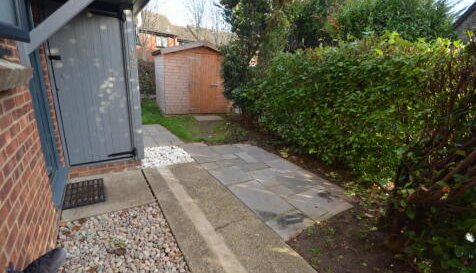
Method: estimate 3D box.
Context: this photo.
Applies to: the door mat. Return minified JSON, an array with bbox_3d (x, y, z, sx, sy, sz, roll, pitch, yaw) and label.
[{"bbox_3d":[-1.884,0.684,2.444,0.380,0.020,0.610,-7,19,-35],"label":"door mat"}]

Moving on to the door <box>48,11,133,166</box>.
[{"bbox_3d":[-1.912,-0.593,2.650,0.770,1.980,0.050,-7,19,-35],"label":"door"}]

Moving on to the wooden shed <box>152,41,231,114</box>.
[{"bbox_3d":[-1.495,-1.932,6.654,2.200,2.120,1.650,-5,18,-31],"label":"wooden shed"}]

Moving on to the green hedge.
[{"bbox_3d":[1.559,-0.626,3.760,0.900,1.800,3.800,-7,19,-35],"label":"green hedge"}]

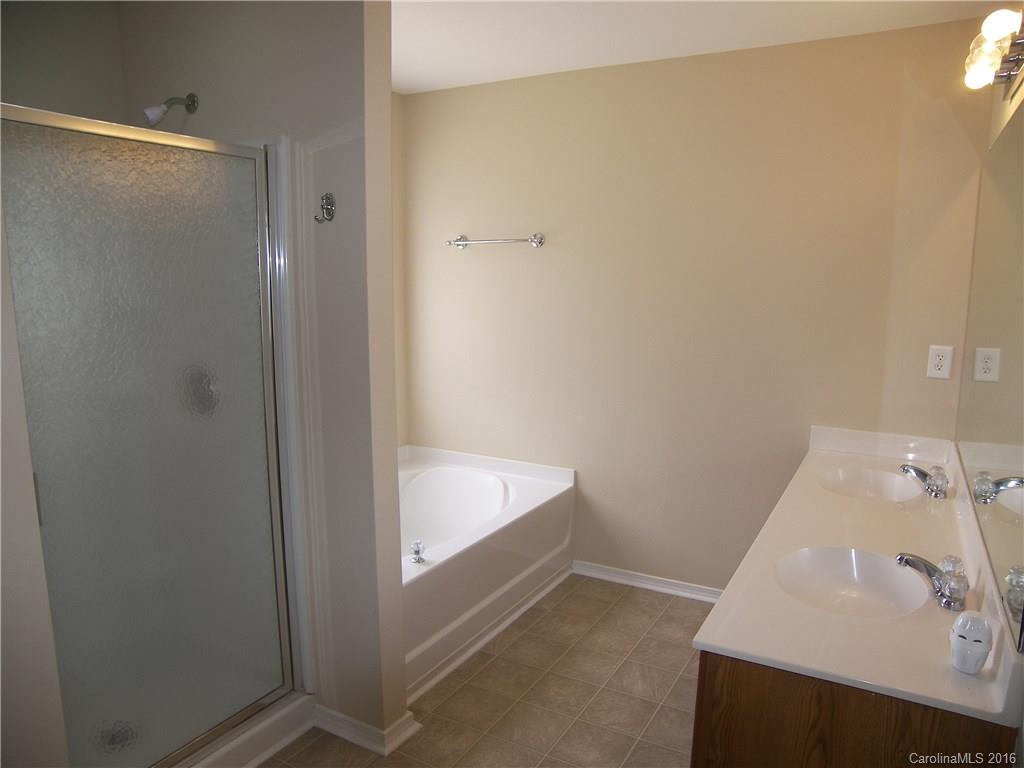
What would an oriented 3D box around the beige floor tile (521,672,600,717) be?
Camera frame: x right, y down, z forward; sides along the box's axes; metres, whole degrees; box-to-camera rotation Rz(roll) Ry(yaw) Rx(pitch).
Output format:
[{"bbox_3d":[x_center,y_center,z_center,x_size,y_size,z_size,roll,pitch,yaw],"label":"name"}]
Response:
[{"bbox_3d":[0.182,1.129,2.581,0.228,0.010,0.228,5,10,29],"label":"beige floor tile"}]

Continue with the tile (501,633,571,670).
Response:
[{"bbox_3d":[0.100,1.084,2.885,0.228,0.010,0.228,5,10,29],"label":"tile"}]

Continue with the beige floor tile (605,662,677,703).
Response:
[{"bbox_3d":[0.489,1.117,2.665,0.228,0.010,0.228,5,10,29],"label":"beige floor tile"}]

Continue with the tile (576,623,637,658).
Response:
[{"bbox_3d":[0.403,1.087,3.006,0.228,0.010,0.228,4,9,29],"label":"tile"}]

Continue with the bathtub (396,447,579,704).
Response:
[{"bbox_3d":[-0.477,0.748,3.261,1.049,0.541,1.376,5,10,29],"label":"bathtub"}]

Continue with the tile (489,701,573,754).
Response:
[{"bbox_3d":[0.068,1.167,2.413,0.228,0.010,0.228,4,9,29],"label":"tile"}]

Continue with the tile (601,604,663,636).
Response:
[{"bbox_3d":[0.515,1.061,3.204,0.228,0.010,0.228,4,9,29],"label":"tile"}]

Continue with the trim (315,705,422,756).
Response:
[{"bbox_3d":[-0.488,1.129,2.403,0.320,0.069,0.182,4,9,29],"label":"trim"}]

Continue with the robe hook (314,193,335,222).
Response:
[{"bbox_3d":[-0.538,-0.503,2.032,0.044,0.085,0.046,5,10,29],"label":"robe hook"}]

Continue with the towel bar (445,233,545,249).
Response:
[{"bbox_3d":[-0.084,-0.713,3.552,0.530,0.066,0.085,5,10,29],"label":"towel bar"}]

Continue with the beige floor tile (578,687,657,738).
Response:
[{"bbox_3d":[0.379,1.155,2.500,0.228,0.010,0.228,4,9,29],"label":"beige floor tile"}]

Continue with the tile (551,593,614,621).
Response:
[{"bbox_3d":[0.325,1.025,3.274,0.228,0.010,0.228,5,10,29],"label":"tile"}]

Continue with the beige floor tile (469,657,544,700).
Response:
[{"bbox_3d":[-0.020,1.125,2.722,0.228,0.010,0.228,4,9,29],"label":"beige floor tile"}]

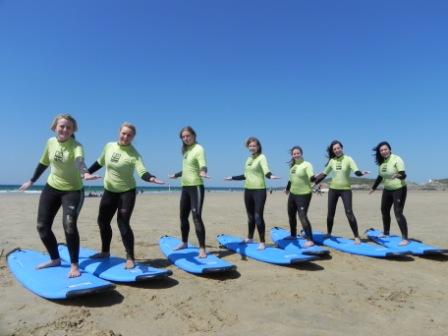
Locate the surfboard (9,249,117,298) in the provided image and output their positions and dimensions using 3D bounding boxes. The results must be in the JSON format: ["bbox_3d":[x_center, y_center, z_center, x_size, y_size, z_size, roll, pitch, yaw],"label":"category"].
[{"bbox_3d":[-1.810,1.035,3.480,2.220,0.160,0.560,-3,-5,44],"label":"surfboard"}]

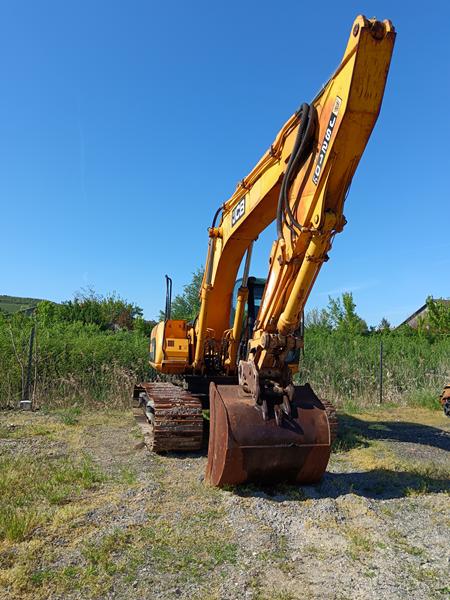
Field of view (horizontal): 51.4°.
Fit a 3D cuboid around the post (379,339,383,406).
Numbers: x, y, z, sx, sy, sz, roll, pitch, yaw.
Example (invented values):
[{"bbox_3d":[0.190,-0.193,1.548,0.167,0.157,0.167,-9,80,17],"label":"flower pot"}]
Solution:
[{"bbox_3d":[4.946,2.277,14.800,0.060,2.050,0.060,3,-6,-16],"label":"post"}]

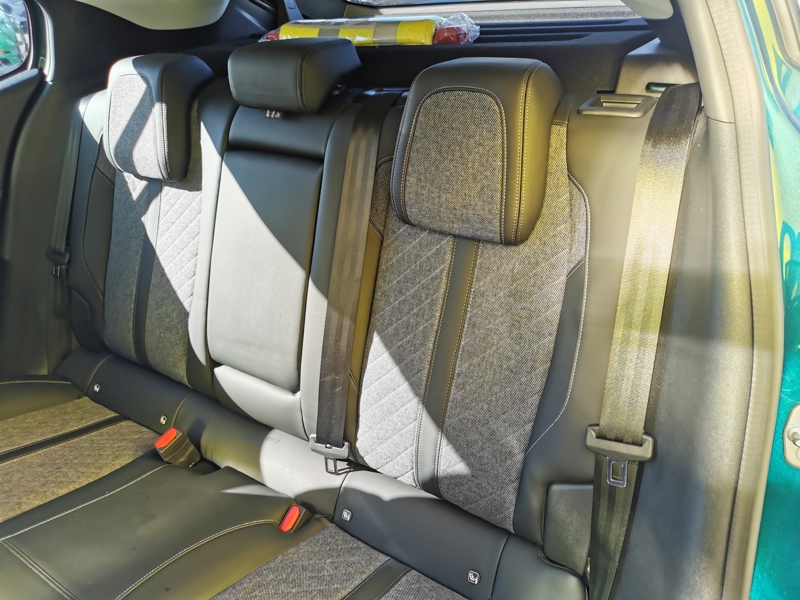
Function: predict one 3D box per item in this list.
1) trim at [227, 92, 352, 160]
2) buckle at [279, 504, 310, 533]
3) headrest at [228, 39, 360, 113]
[{"bbox_3d":[-0.191,-0.295,1.082,0.220,0.098,0.065,15,17,31],"label":"trim"},{"bbox_3d":[-0.150,0.314,0.898,0.042,0.032,0.026,-50,22,-25],"label":"buckle"},{"bbox_3d":[-0.193,-0.429,1.181,0.211,0.110,0.162,15,35,31],"label":"headrest"}]

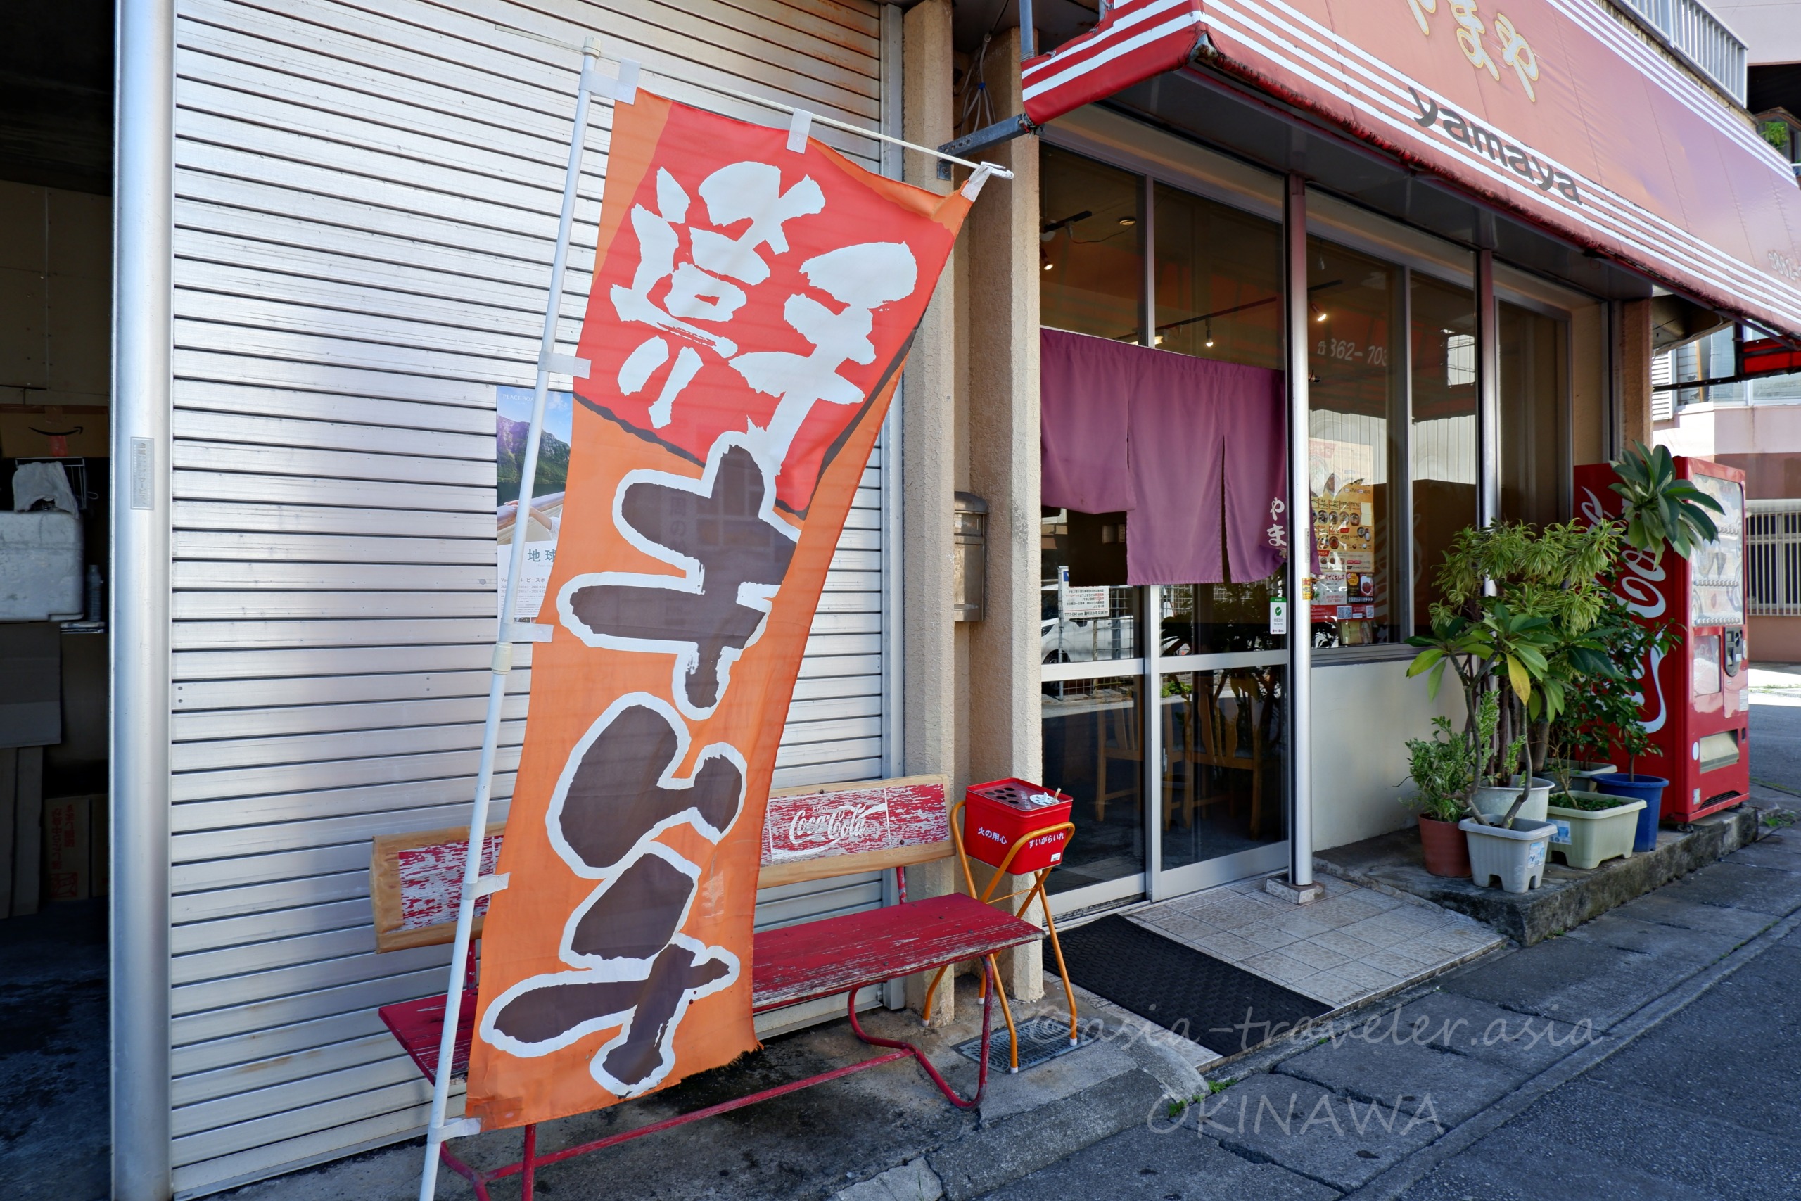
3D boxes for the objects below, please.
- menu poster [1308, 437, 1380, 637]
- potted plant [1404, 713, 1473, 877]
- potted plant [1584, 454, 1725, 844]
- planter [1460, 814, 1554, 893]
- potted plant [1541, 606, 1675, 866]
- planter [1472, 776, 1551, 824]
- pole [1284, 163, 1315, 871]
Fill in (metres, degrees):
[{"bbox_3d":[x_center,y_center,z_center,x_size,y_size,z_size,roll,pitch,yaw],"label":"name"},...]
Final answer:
[{"bbox_3d":[2.058,-0.309,5.384,0.600,0.870,0.010,0,0,-38],"label":"menu poster"},{"bbox_3d":[2.275,0.805,4.794,0.280,0.655,0.280,0,0,-38],"label":"potted plant"},{"bbox_3d":[3.447,0.201,5.276,0.480,1.852,0.460,0,0,-38],"label":"potted plant"},{"bbox_3d":[2.414,1.011,4.571,0.280,0.240,0.290,0,0,-38],"label":"planter"},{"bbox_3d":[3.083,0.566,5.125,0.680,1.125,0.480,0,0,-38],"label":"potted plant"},{"bbox_3d":[2.601,0.953,4.866,0.320,0.355,0.320,0,0,-38],"label":"planter"},{"bbox_3d":[1.651,-0.286,4.727,0.070,2.895,0.085,0,0,-38],"label":"pole"}]

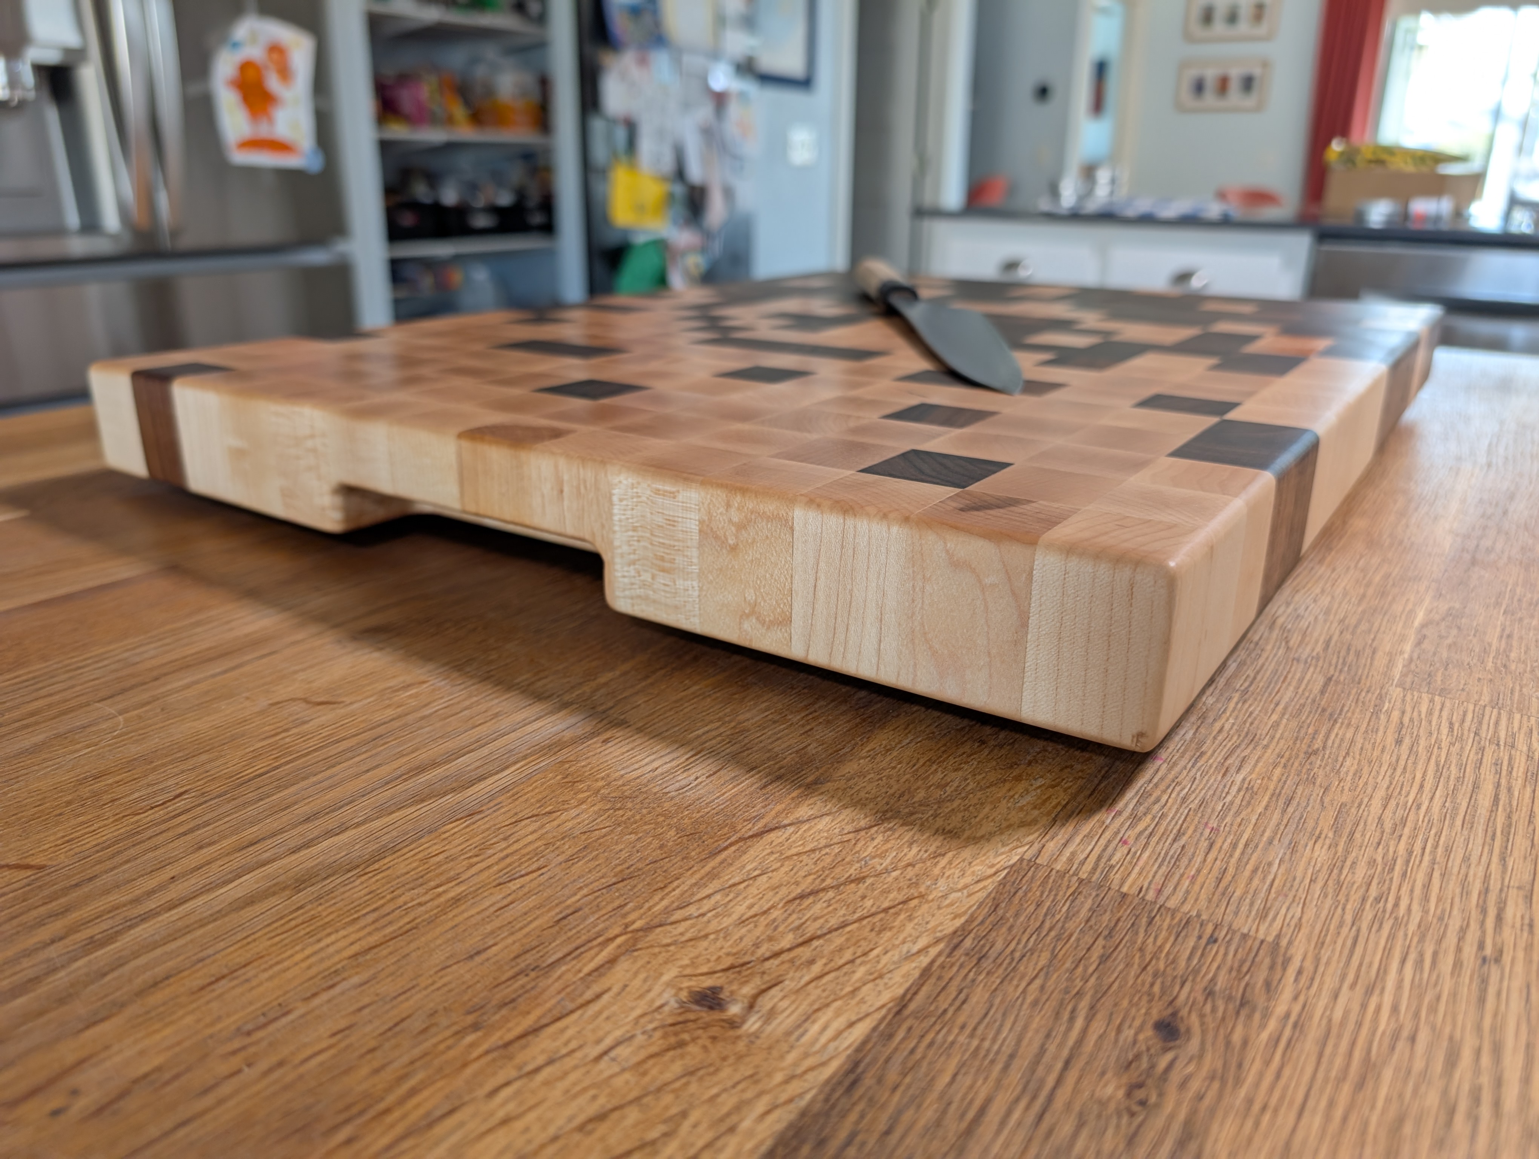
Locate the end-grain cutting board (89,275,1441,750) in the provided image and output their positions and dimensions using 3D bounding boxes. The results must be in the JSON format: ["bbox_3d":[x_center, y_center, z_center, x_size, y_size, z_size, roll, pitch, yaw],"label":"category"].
[{"bbox_3d":[0.065,-0.106,0.539,0.422,0.042,0.572,13,24,33],"label":"end-grain cutting board"}]

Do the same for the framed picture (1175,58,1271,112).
[{"bbox_3d":[2.309,-2.523,5.450,0.436,0.229,0.025,13,24,33],"label":"framed picture"}]

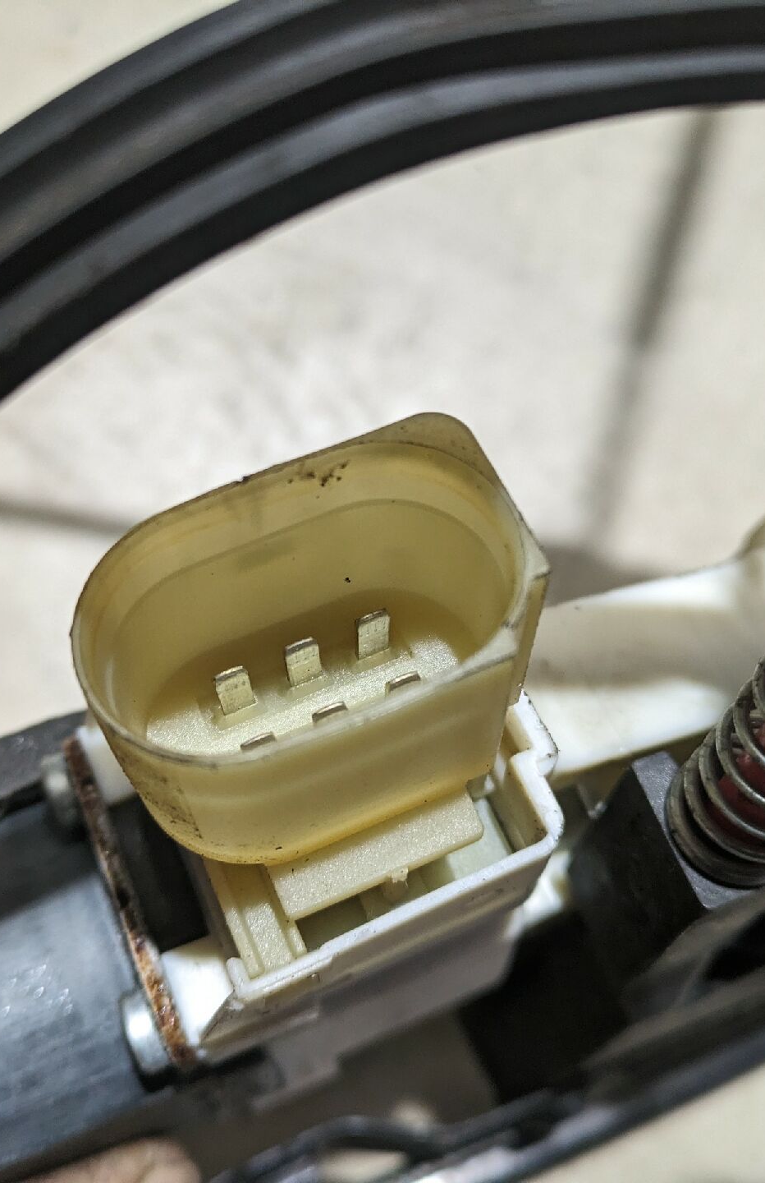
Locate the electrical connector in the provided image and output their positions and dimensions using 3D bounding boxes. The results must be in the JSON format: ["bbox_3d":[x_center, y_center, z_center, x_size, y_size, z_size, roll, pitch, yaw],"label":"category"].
[{"bbox_3d":[-0.005,0.006,0.088,0.031,0.024,0.021,-22,61,-12],"label":"electrical connector"}]

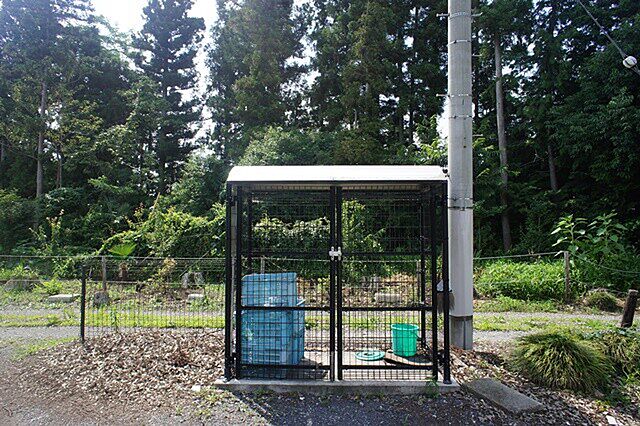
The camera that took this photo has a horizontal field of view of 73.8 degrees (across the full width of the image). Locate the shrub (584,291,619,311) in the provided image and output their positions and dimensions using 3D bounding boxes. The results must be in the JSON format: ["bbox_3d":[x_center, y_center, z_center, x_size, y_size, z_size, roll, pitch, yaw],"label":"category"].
[{"bbox_3d":[4.650,1.420,7.050,0.570,0.330,0.520,0,-1,0],"label":"shrub"}]

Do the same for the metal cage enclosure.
[{"bbox_3d":[0.170,0.500,4.100,1.910,1.890,1.000,0,-1,2],"label":"metal cage enclosure"}]

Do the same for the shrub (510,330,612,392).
[{"bbox_3d":[2.270,1.290,4.020,0.950,0.430,0.880,0,-1,0],"label":"shrub"}]

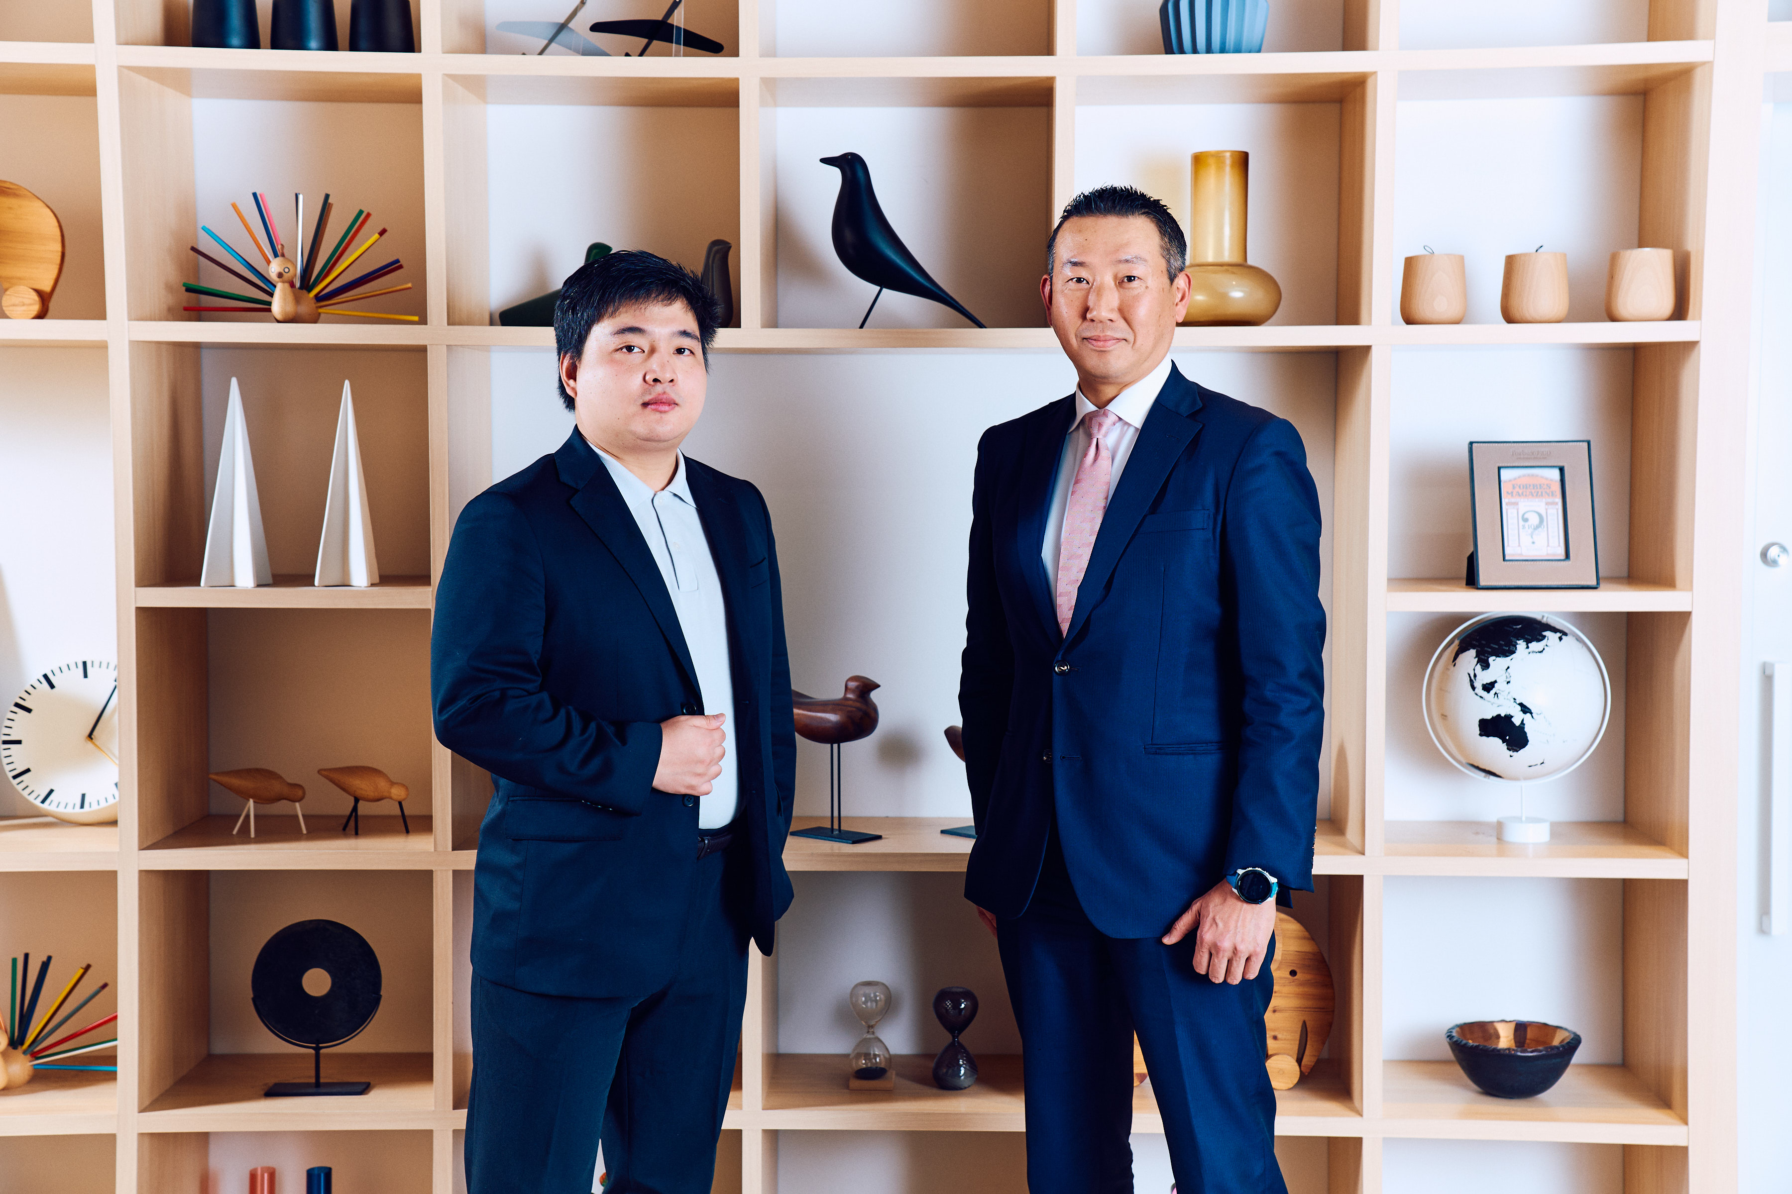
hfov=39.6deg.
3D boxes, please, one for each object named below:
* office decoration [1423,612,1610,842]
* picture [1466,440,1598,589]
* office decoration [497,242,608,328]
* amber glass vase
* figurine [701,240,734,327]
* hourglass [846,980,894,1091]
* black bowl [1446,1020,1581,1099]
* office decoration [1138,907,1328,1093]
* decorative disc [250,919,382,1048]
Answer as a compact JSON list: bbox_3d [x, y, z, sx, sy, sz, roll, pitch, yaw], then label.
[{"bbox_3d":[0.986,0.205,3.955,0.287,0.360,0.265,0,4,1],"label":"office decoration"},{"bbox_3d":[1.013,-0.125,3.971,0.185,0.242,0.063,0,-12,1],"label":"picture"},{"bbox_3d":[-0.550,-0.501,4.016,0.188,0.143,0.083,0,4,5],"label":"office decoration"},{"bbox_3d":[0.523,-0.570,3.992,0.199,0.286,0.199,0,4,1],"label":"amber glass vase"},{"bbox_3d":[-0.345,-0.489,3.907,0.185,0.141,0.080,0,4,1],"label":"figurine"},{"bbox_3d":[-0.038,0.697,3.978,0.070,0.167,0.068,0,4,1],"label":"hourglass"},{"bbox_3d":[0.991,0.748,3.991,0.208,0.089,0.205,0,4,1],"label":"black bowl"},{"bbox_3d":[0.511,0.641,4.015,0.375,0.278,0.095,0,4,5],"label":"office decoration"},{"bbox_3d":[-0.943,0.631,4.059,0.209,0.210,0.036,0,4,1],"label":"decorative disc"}]

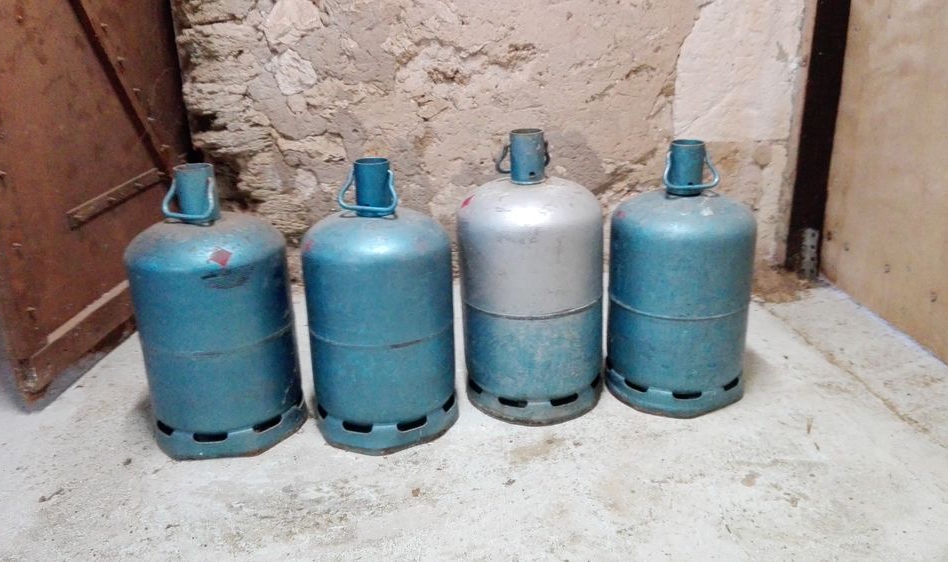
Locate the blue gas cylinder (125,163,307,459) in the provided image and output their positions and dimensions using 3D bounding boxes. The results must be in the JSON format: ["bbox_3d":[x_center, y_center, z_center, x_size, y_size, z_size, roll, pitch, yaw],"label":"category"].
[{"bbox_3d":[-0.544,0.047,1.508,0.316,0.575,0.316,-2,19,0],"label":"blue gas cylinder"}]

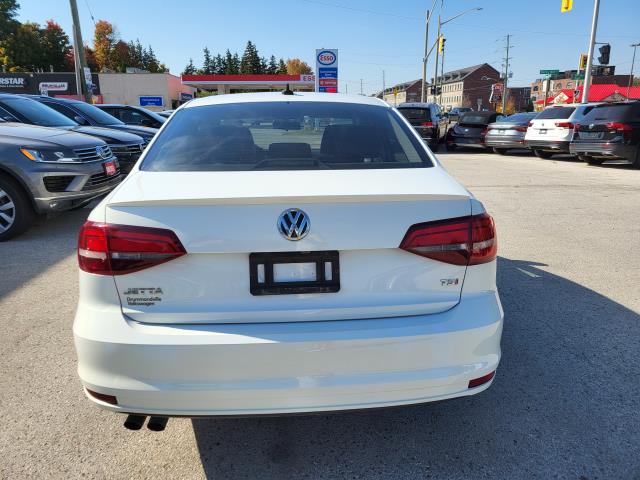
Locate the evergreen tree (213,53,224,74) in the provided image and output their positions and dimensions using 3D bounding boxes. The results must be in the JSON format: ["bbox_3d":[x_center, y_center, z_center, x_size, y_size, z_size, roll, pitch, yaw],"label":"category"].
[{"bbox_3d":[-15.430,-23.760,74.385,2.800,10.140,2.800,0,15,0],"label":"evergreen tree"}]

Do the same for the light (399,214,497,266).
[{"bbox_3d":[0.520,0.004,1.896,0.480,0.205,0.270,-3,15,-11],"label":"light"}]

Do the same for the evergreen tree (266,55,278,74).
[{"bbox_3d":[-7.232,-23.553,74.441,2.800,9.710,2.800,0,15,0],"label":"evergreen tree"}]

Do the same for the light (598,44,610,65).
[{"bbox_3d":[11.977,-7.795,20.201,0.320,0.800,0.350,-5,15,-19],"label":"light"}]

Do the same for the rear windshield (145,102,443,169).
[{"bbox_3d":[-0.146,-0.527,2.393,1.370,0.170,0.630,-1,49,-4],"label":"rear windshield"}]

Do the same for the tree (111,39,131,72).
[{"bbox_3d":[-27.812,-22.701,68.457,3.800,11.160,3.800,0,15,0],"label":"tree"}]

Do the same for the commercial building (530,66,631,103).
[{"bbox_3d":[56.992,-31.574,105.727,21.000,11.431,15.000,2,14,7],"label":"commercial building"}]

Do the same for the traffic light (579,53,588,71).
[{"bbox_3d":[17.086,-11.553,31.111,0.380,1.080,0.400,-3,15,-12],"label":"traffic light"}]

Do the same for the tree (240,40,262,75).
[{"bbox_3d":[-11.694,-27.269,83.864,5.500,14.066,5.500,-1,14,-4],"label":"tree"}]

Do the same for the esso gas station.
[{"bbox_3d":[-5.863,-15.257,48.711,16.200,7.000,10.000,0,15,0],"label":"esso gas station"}]

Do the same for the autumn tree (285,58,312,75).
[{"bbox_3d":[-3.572,-24.968,81.354,6.000,10.825,6.000,-1,14,-4],"label":"autumn tree"}]

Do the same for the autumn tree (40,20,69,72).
[{"bbox_3d":[-31.468,-20.419,58.716,5.200,11.790,5.200,0,15,0],"label":"autumn tree"}]

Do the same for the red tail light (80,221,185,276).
[{"bbox_3d":[-0.715,0.018,1.844,0.460,0.195,0.260,-1,15,-4],"label":"red tail light"}]

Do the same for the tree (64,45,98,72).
[{"bbox_3d":[-28.757,-18.795,59.192,5.500,9.872,5.500,-1,14,-4],"label":"tree"}]

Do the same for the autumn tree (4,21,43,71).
[{"bbox_3d":[-35.496,-19.980,58.890,7.000,12.336,7.000,-1,14,-4],"label":"autumn tree"}]

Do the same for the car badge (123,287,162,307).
[{"bbox_3d":[-0.643,0.206,1.745,0.148,0.076,0.012,1,14,3],"label":"car badge"}]

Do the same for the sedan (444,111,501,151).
[{"bbox_3d":[6.487,-4.324,18.591,1.800,1.460,4.250,11,19,36],"label":"sedan"}]

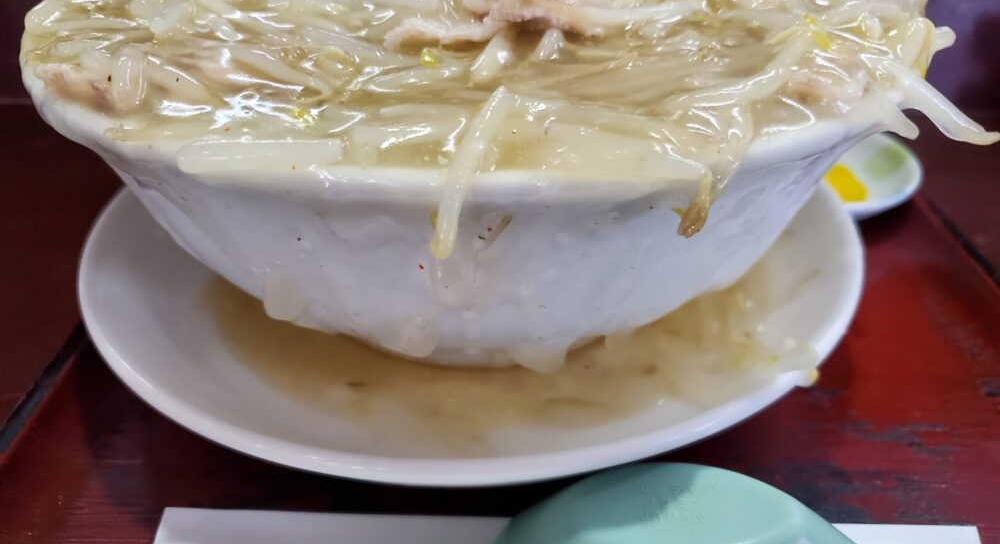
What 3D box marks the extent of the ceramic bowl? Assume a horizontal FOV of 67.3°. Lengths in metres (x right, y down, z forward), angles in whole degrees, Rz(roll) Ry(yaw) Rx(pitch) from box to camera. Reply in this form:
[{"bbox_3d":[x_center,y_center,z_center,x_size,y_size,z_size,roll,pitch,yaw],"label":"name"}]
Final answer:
[{"bbox_3d":[-0.006,-0.045,0.232,0.223,0.090,0.223,0,35,0],"label":"ceramic bowl"}]

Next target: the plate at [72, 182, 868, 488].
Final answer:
[{"bbox_3d":[-0.008,-0.013,0.254,0.236,0.032,0.236,0,35,0],"label":"plate"}]

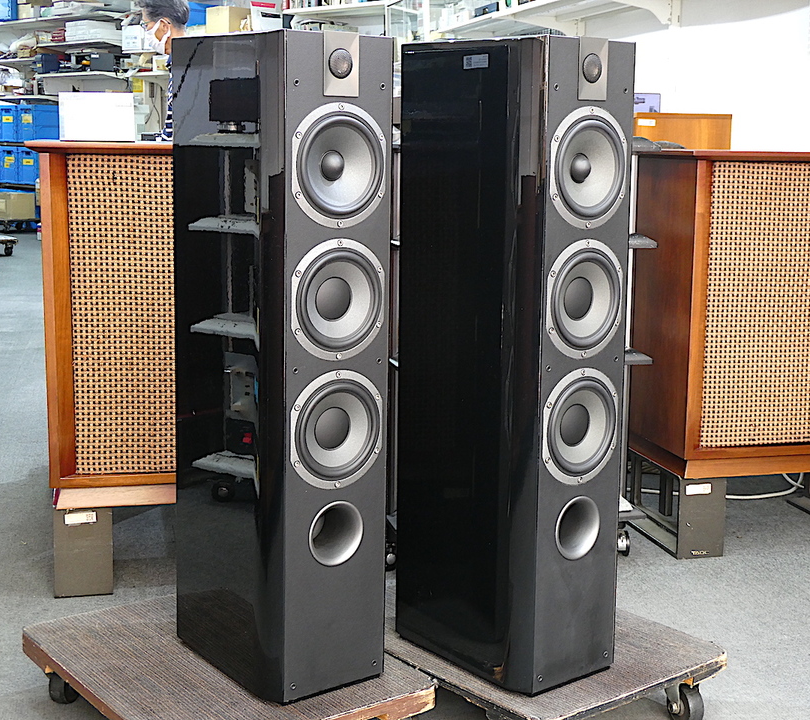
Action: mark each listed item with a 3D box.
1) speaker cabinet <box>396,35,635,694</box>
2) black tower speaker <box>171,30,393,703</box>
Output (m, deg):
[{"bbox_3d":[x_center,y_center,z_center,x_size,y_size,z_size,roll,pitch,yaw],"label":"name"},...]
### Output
[{"bbox_3d":[0.168,-0.001,2.104,0.230,0.991,0.333,-8,13,-39],"label":"speaker cabinet"},{"bbox_3d":[-0.199,0.001,2.062,0.230,0.991,0.333,-7,12,-38],"label":"black tower speaker"}]

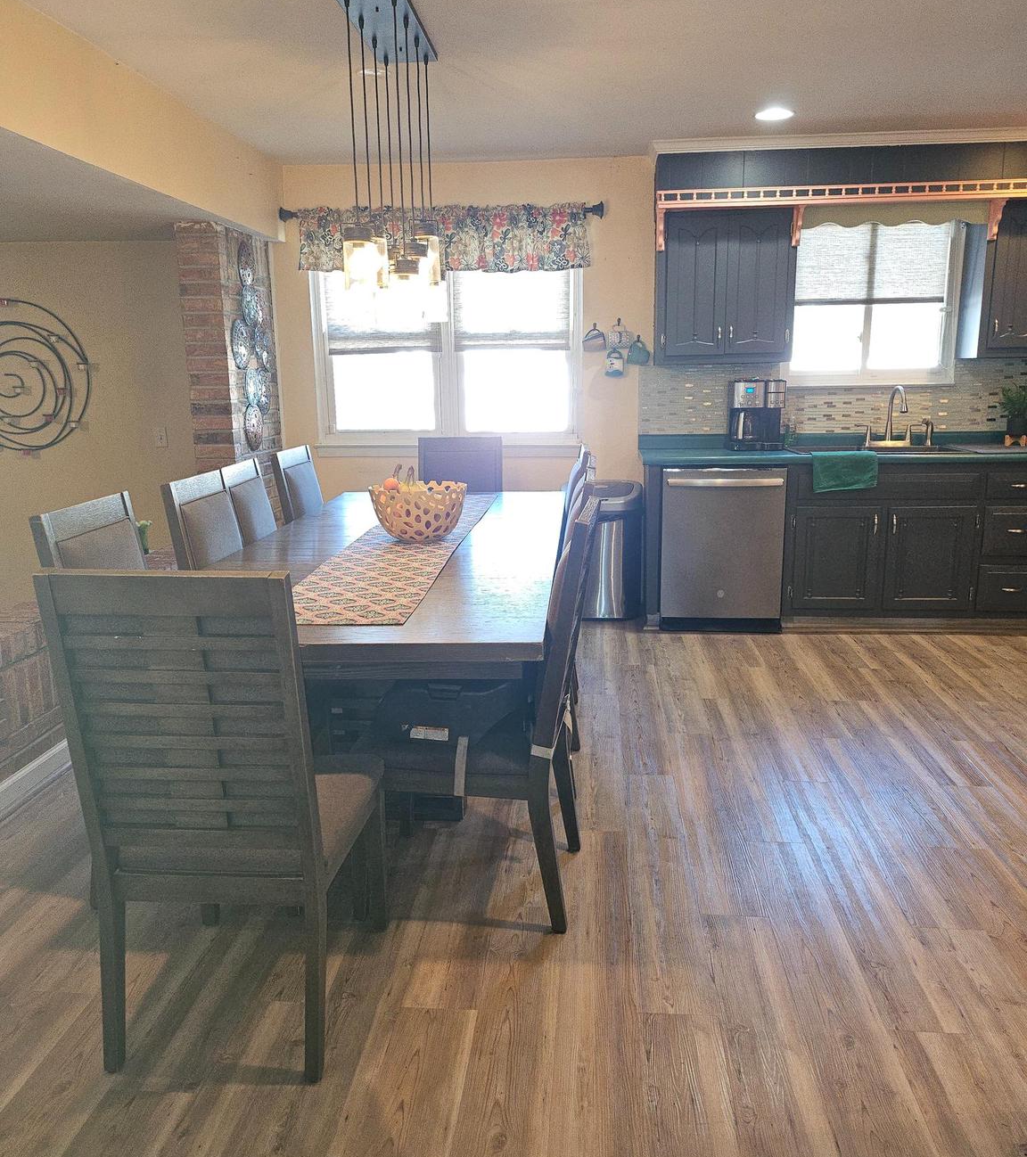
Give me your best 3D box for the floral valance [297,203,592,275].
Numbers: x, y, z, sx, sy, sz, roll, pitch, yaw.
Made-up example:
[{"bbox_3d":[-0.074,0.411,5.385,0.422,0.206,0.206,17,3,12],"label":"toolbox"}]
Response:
[{"bbox_3d":[-0.373,-1.808,5.056,1.576,0.339,0.100,0,13,4],"label":"floral valance"}]

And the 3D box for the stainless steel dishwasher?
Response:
[{"bbox_3d":[1.076,-0.210,5.056,0.605,0.824,0.600,0,13,4],"label":"stainless steel dishwasher"}]

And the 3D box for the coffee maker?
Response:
[{"bbox_3d":[1.286,-0.883,5.061,0.275,0.380,0.255,0,13,4],"label":"coffee maker"}]

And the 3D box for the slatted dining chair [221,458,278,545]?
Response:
[{"bbox_3d":[-0.725,0.069,3.630,0.610,1.018,0.469,0,13,5],"label":"slatted dining chair"}]

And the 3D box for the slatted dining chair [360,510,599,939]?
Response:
[{"bbox_3d":[-0.092,0.317,2.474,0.605,1.018,0.473,1,13,9],"label":"slatted dining chair"}]

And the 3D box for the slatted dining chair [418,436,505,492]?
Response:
[{"bbox_3d":[-0.279,-0.156,4.608,0.469,1.018,0.610,0,13,5],"label":"slatted dining chair"}]

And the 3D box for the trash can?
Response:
[{"bbox_3d":[0.490,-0.147,5.230,0.430,0.715,0.300,0,13,4],"label":"trash can"}]

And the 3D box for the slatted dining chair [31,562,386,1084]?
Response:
[{"bbox_3d":[-0.582,0.442,2.041,0.478,1.030,0.565,0,13,4],"label":"slatted dining chair"}]

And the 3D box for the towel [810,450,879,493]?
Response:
[{"bbox_3d":[1.587,-0.515,4.597,0.306,0.202,0.141,0,13,5],"label":"towel"}]

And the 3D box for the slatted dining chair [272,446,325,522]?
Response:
[{"bbox_3d":[-0.715,-0.066,4.252,0.570,1.025,0.460,0,13,4],"label":"slatted dining chair"}]

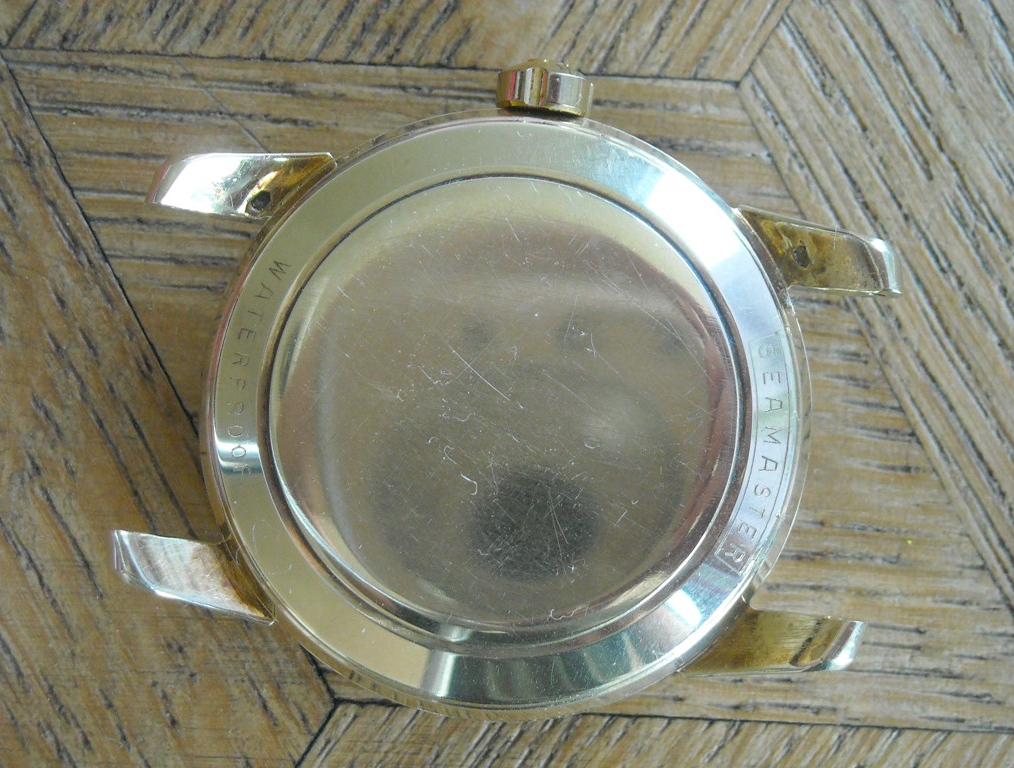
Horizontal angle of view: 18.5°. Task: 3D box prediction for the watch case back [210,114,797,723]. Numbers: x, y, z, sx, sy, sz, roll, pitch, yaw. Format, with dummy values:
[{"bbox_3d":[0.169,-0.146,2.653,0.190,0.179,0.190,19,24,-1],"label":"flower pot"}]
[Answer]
[{"bbox_3d":[0.000,0.002,0.173,0.033,0.003,0.033,0,86,0],"label":"watch case back"}]

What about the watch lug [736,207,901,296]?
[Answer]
[{"bbox_3d":[0.018,-0.007,0.175,0.010,0.004,0.004,7,86,1],"label":"watch lug"}]

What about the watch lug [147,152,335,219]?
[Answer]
[{"bbox_3d":[-0.015,-0.012,0.175,0.010,0.004,0.004,7,86,1],"label":"watch lug"}]

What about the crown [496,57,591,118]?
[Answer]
[{"bbox_3d":[0.002,-0.017,0.176,0.005,0.005,0.003,7,86,1],"label":"crown"}]

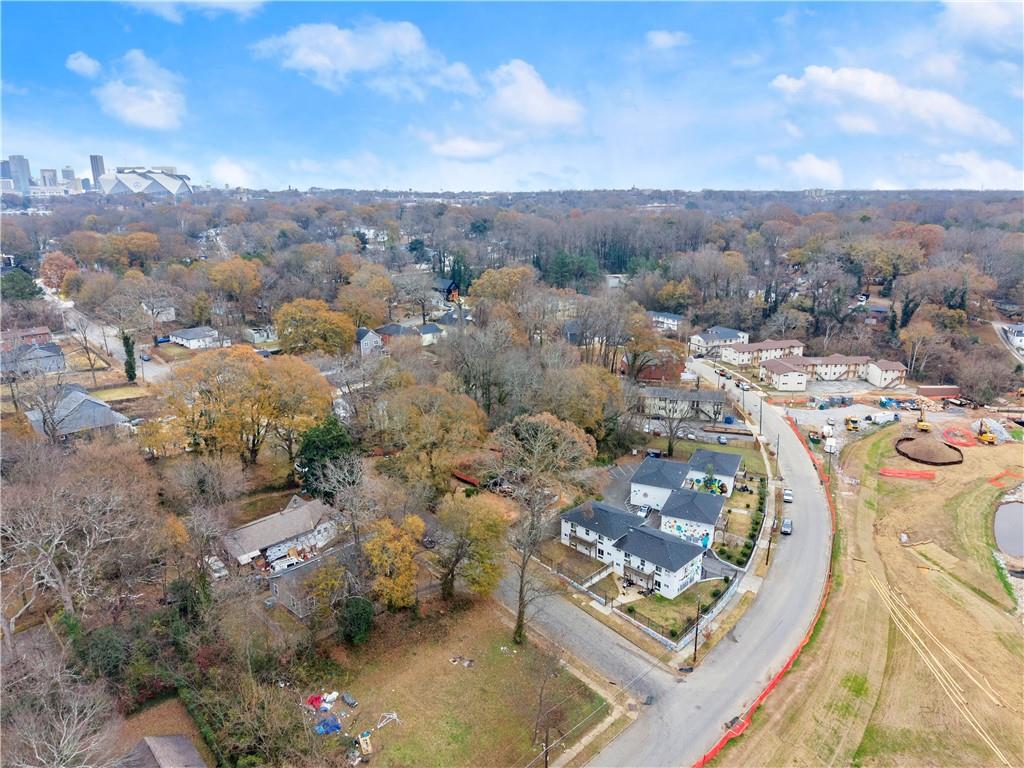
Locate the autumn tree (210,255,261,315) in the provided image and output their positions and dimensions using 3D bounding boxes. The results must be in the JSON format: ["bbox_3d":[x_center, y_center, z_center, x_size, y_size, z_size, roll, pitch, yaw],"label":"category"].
[{"bbox_3d":[-111.633,-38.540,285.696,19.500,23.000,19.500,-6,16,-21],"label":"autumn tree"}]

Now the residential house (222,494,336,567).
[{"bbox_3d":[-43.840,27.390,135.000,10.800,5.500,19.500,11,19,35],"label":"residential house"}]

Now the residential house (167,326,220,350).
[{"bbox_3d":[-129.950,-19.300,289.190,12.500,5.300,15.500,-14,21,-42],"label":"residential house"}]

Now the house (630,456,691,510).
[{"bbox_3d":[33.301,21.542,157.555,10.600,7.000,15.400,6,17,22],"label":"house"}]

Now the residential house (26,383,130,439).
[{"bbox_3d":[-100.671,7.678,164.045,22.000,6.300,14.500,13,20,40],"label":"residential house"}]

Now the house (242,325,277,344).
[{"bbox_3d":[-104.300,-21.370,296.500,11.300,5.400,10.500,-13,20,-38],"label":"house"}]

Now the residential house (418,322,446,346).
[{"bbox_3d":[-33.551,-19.561,278.517,8.000,6.200,12.000,13,20,40],"label":"residential house"}]

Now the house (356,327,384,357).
[{"bbox_3d":[-51.820,-15.680,260.000,8.200,9.700,9.000,-10,18,-34],"label":"house"}]

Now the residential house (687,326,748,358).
[{"bbox_3d":[85.945,-18.135,293.904,23.500,8.300,11.000,-6,16,-21],"label":"residential house"}]

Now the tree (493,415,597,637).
[{"bbox_3d":[4.298,21.053,99.301,13.800,34.800,13.800,0,15,0],"label":"tree"}]

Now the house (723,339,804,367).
[{"bbox_3d":[100.300,-13.270,283.700,33.000,7.200,11.500,-6,17,-21],"label":"house"}]

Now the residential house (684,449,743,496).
[{"bbox_3d":[46.520,19.870,163.250,11.200,6.800,14.200,7,17,23],"label":"residential house"}]

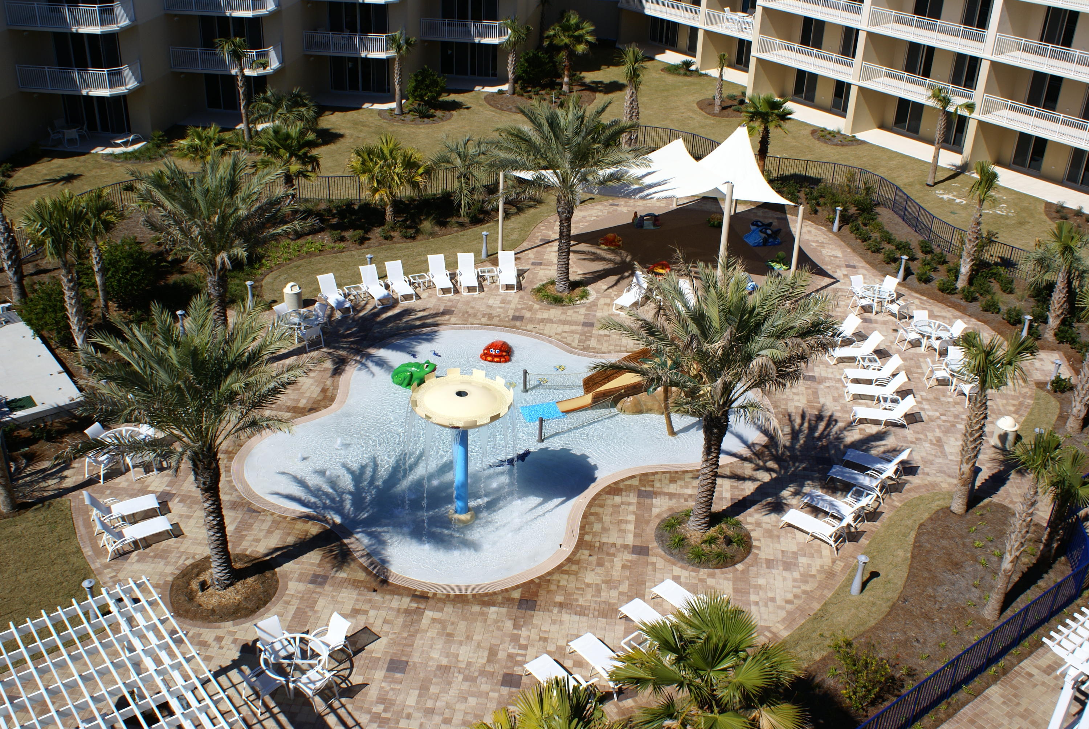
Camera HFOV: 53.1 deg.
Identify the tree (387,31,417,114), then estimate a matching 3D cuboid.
[{"bbox_3d":[-8.319,-16.754,62.864,1.700,4.700,1.700,2,27,-1],"label":"tree"}]

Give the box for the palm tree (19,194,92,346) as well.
[{"bbox_3d":[-14.842,-2.508,33.992,2.200,5.750,2.200,1,29,0],"label":"palm tree"}]

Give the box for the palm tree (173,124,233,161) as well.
[{"bbox_3d":[-16.274,-10.464,51.929,2.900,2.050,2.900,1,29,0],"label":"palm tree"}]

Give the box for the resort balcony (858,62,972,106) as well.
[{"bbox_3d":[21.162,-15.266,59.960,2.200,1.280,7.980,-13,30,-28],"label":"resort balcony"}]

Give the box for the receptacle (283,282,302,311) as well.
[{"bbox_3d":[-9.053,-2.467,39.032,0.640,1.000,0.640,1,29,-1],"label":"receptacle"}]

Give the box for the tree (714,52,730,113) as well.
[{"bbox_3d":[10.474,-16.719,64.764,0.950,3.400,0.950,2,27,0],"label":"tree"}]

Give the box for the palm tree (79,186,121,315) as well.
[{"bbox_3d":[-14.659,-3.566,36.075,1.700,4.500,1.600,2,27,-1],"label":"palm tree"}]

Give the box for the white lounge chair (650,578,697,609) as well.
[{"bbox_3d":[3.241,5.207,24.450,0.674,0.926,1.711,-22,36,-39],"label":"white lounge chair"}]

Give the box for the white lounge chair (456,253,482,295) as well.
[{"bbox_3d":[-2.865,-3.412,41.034,0.700,0.940,1.740,-3,30,-8],"label":"white lounge chair"}]

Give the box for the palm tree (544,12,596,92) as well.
[{"bbox_3d":[1.687,-19.719,68.979,3.300,5.100,3.300,2,27,-1],"label":"palm tree"}]

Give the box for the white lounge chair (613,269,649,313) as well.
[{"bbox_3d":[3.200,-2.596,39.917,0.700,0.920,1.750,16,33,25],"label":"white lounge chair"}]

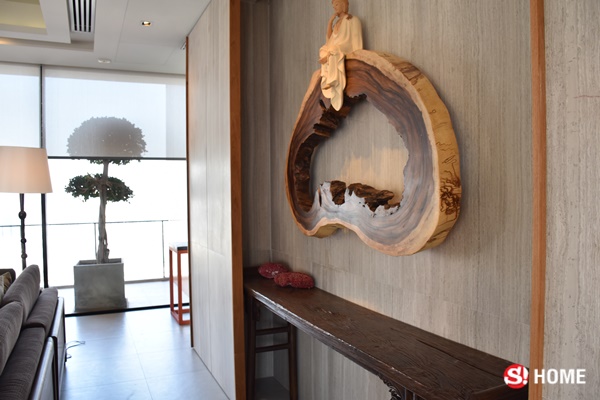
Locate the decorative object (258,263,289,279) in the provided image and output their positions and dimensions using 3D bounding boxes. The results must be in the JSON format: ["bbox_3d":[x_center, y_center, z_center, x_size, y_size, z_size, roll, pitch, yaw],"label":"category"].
[{"bbox_3d":[-0.186,0.506,3.230,0.220,0.110,0.125,-1,0,1],"label":"decorative object"}]

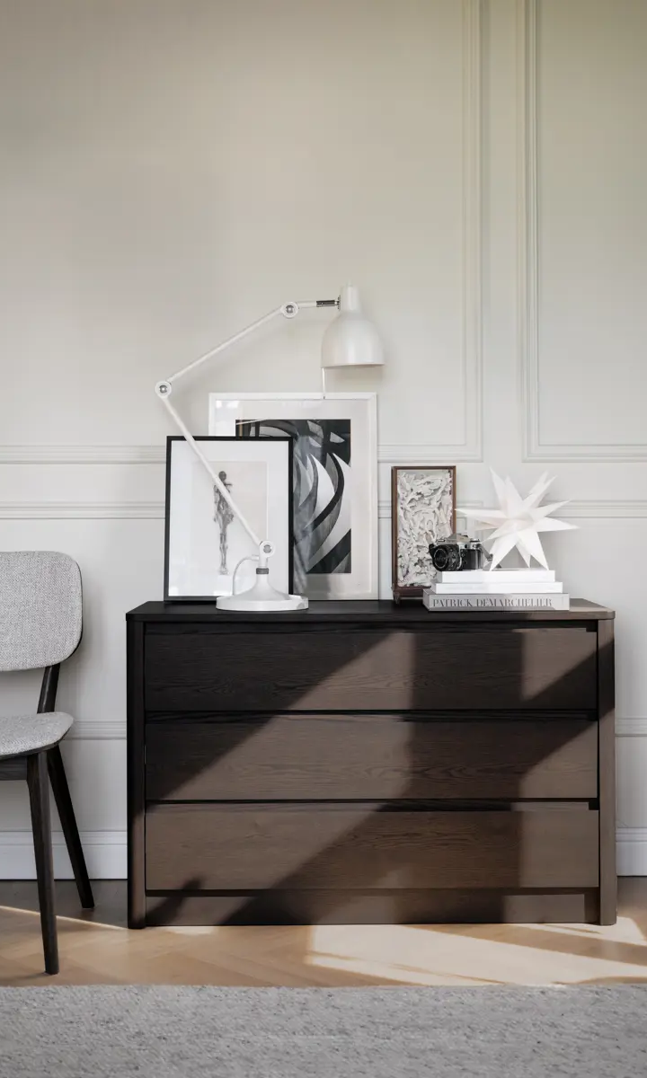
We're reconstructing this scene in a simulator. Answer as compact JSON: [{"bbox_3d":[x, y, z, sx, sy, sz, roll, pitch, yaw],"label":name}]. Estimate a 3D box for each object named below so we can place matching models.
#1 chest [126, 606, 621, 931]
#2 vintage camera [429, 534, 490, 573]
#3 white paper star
[{"bbox_3d":[0.109,0.515,3.366,1.100,0.711,0.400,0,1,0],"label":"chest"},{"bbox_3d":[0.308,0.032,3.330,0.088,0.087,0.138,-1,2,-40],"label":"vintage camera"},{"bbox_3d":[0.467,-0.048,3.390,0.295,0.250,0.260,0,1,0],"label":"white paper star"}]

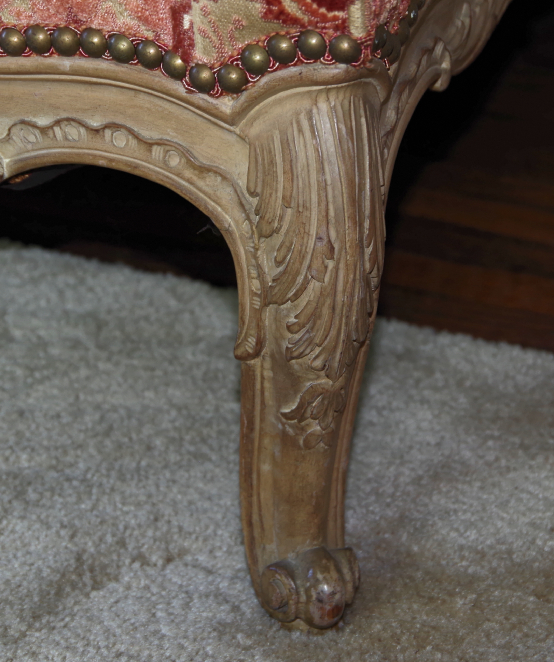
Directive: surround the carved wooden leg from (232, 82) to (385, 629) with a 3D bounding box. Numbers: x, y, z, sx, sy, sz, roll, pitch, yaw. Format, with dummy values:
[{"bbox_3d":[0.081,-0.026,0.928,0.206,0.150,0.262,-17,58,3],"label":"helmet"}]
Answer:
[{"bbox_3d":[0.012,0.007,0.940,0.058,0.252,0.066,-10,28,-20],"label":"carved wooden leg"}]

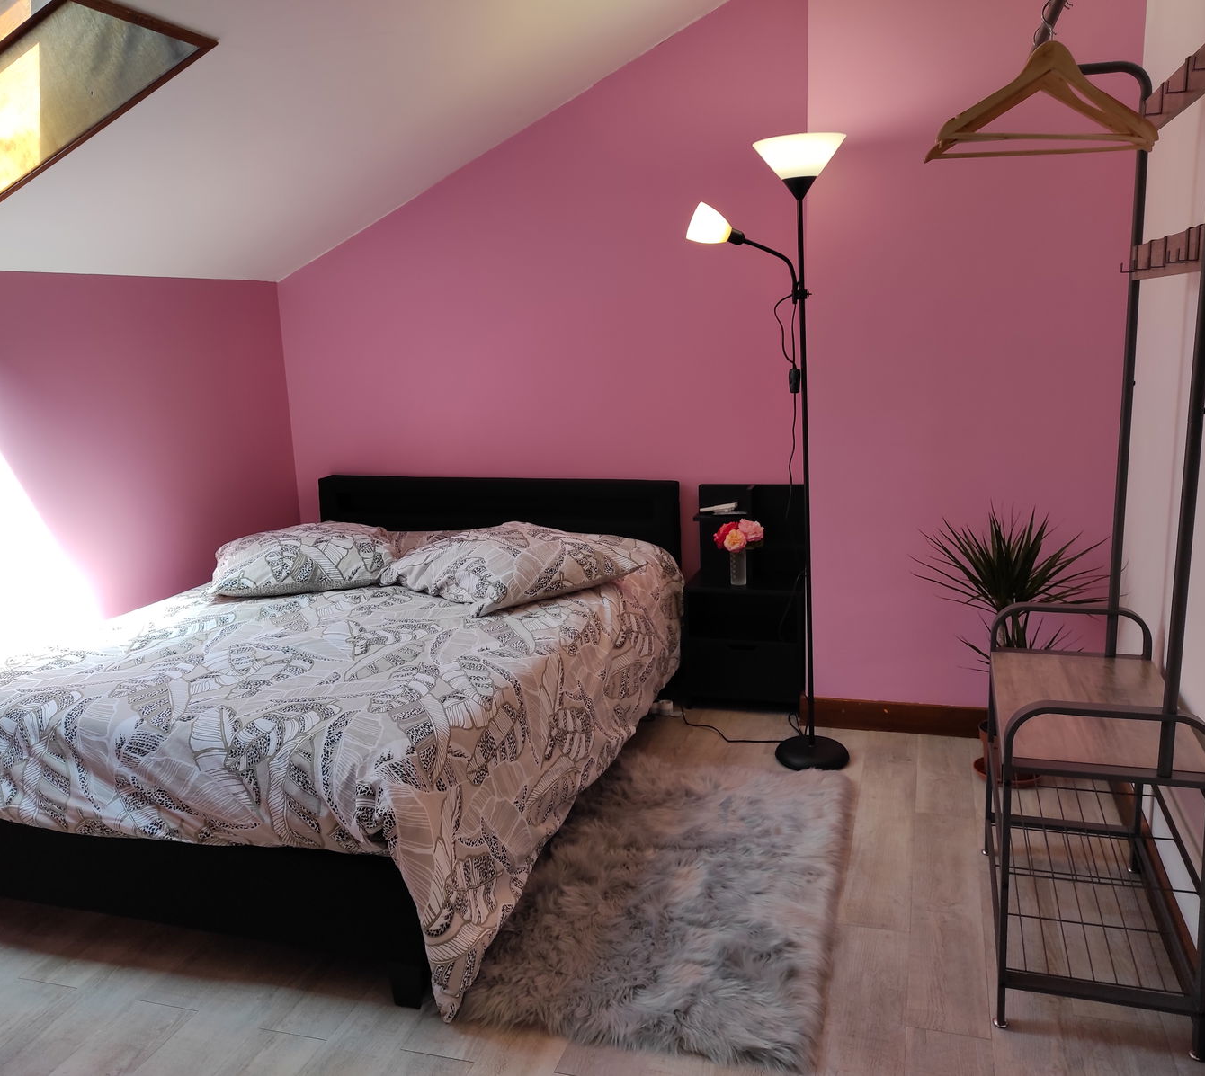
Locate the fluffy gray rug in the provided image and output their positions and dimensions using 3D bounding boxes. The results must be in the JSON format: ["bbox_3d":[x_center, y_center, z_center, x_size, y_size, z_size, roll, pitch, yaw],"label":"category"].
[{"bbox_3d":[0.219,0.800,2.561,0.697,0.060,1.244,1,13,18],"label":"fluffy gray rug"}]

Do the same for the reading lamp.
[{"bbox_3d":[0.494,-0.210,3.048,0.464,1.808,0.255,0,12,13],"label":"reading lamp"}]

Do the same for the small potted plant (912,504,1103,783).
[{"bbox_3d":[1.161,0.303,2.950,0.522,0.786,0.488,1,13,18],"label":"small potted plant"}]

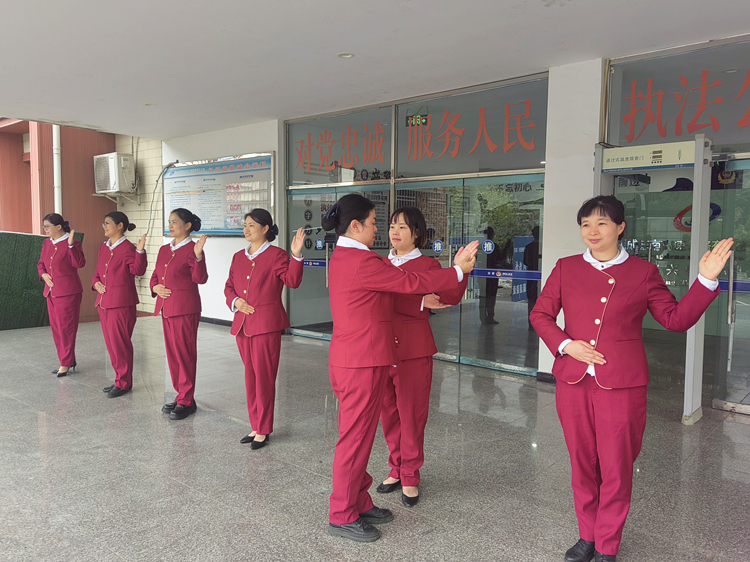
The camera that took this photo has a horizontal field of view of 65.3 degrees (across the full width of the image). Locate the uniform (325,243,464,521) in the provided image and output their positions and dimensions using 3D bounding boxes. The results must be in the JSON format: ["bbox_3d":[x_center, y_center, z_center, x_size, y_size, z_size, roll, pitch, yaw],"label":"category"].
[{"bbox_3d":[0.076,0.490,2.779,0.660,1.330,0.460,1,4,12],"label":"uniform"}]

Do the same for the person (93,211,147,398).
[{"bbox_3d":[-2.325,0.204,5.210,0.600,1.630,0.380,3,5,35],"label":"person"}]

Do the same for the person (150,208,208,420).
[{"bbox_3d":[-1.551,0.253,4.585,0.600,1.630,0.380,3,5,37],"label":"person"}]

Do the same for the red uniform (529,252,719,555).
[{"bbox_3d":[1.032,0.547,2.493,0.770,1.310,0.350,3,5,32],"label":"red uniform"}]

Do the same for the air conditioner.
[{"bbox_3d":[-4.803,-1.970,10.815,0.858,0.673,0.323,4,5,39],"label":"air conditioner"}]

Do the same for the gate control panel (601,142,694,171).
[{"bbox_3d":[2.218,-0.982,4.722,0.683,0.201,0.180,4,5,39],"label":"gate control panel"}]

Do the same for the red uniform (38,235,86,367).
[{"bbox_3d":[-3.245,0.220,6.048,0.580,1.350,0.350,2,4,26],"label":"red uniform"}]

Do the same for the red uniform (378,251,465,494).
[{"bbox_3d":[0.190,0.493,3.118,0.580,1.280,0.380,3,4,28],"label":"red uniform"}]

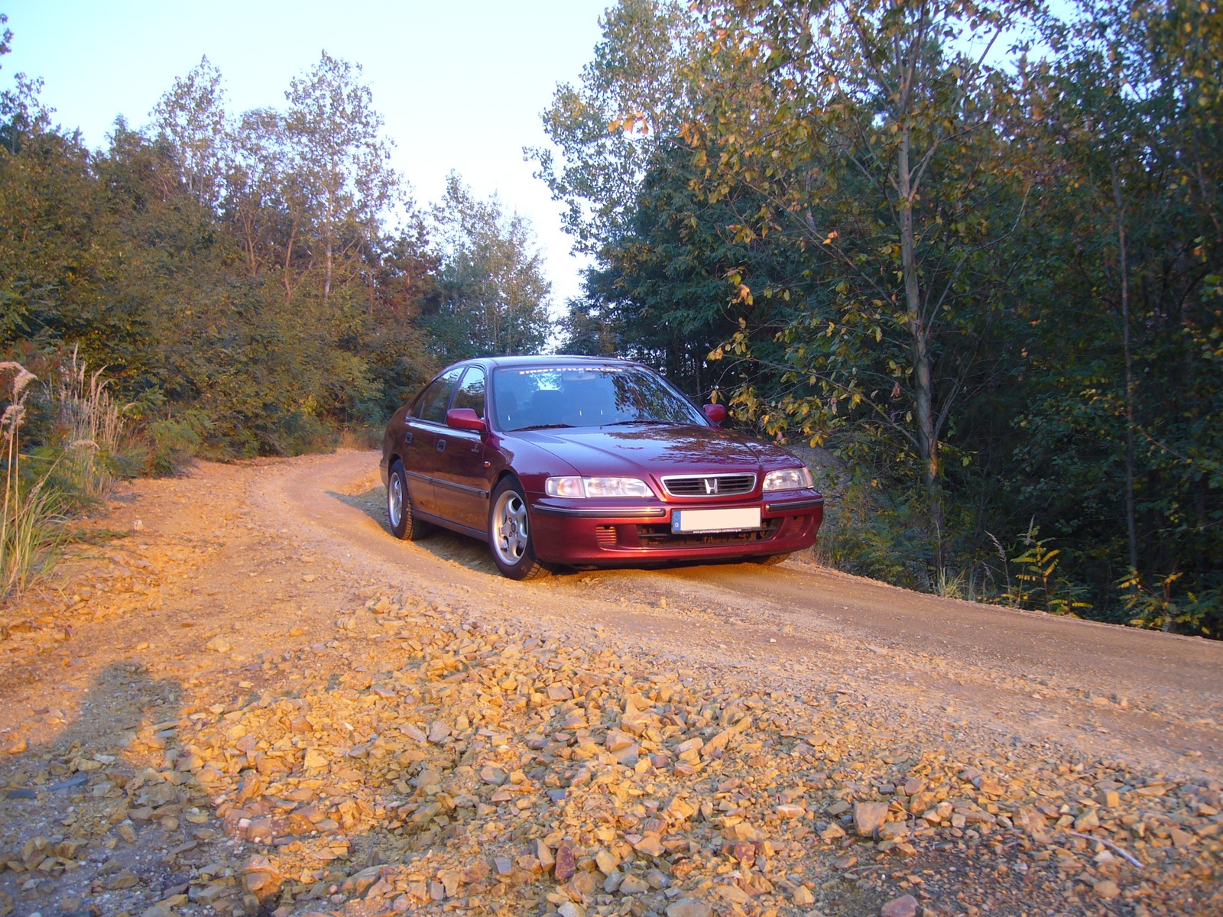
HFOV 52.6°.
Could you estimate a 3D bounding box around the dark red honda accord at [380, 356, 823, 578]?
[{"bbox_3d":[-0.374,-0.053,8.598,1.750,1.370,4.680,-2,3,-23],"label":"dark red honda accord"}]

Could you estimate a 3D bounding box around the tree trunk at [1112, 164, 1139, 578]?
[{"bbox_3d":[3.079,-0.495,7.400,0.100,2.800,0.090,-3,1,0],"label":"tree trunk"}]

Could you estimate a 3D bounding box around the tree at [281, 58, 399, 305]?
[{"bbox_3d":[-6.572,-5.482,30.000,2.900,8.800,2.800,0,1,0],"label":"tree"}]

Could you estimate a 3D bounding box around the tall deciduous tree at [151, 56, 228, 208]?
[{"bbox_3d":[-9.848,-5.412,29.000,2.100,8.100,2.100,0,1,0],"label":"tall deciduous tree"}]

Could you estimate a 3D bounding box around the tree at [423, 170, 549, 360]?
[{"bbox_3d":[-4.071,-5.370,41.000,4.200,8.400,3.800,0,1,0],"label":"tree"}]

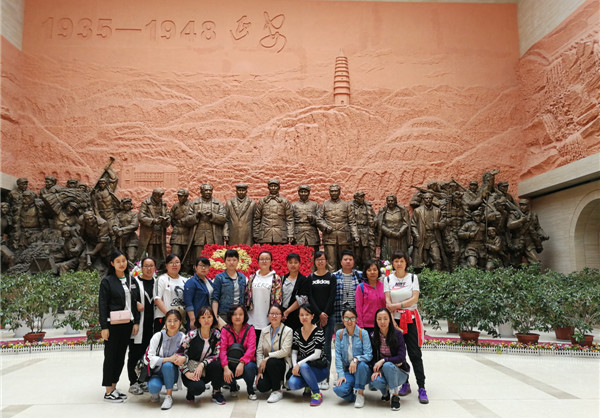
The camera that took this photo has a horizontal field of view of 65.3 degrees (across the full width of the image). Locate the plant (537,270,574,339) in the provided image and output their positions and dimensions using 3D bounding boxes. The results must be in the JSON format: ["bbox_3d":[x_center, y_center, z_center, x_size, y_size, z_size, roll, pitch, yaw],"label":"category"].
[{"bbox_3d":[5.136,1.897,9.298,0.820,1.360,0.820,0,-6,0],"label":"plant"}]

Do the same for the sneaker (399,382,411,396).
[{"bbox_3d":[1.225,2.083,5.442,0.095,0.125,0.250,-4,-8,28],"label":"sneaker"}]

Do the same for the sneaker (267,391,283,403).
[{"bbox_3d":[-0.274,2.075,5.230,0.090,0.100,0.245,-3,-7,22],"label":"sneaker"}]

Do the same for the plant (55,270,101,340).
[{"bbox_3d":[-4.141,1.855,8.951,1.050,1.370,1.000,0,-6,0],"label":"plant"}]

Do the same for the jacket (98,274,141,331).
[{"bbox_3d":[-2.067,1.071,5.359,0.460,0.640,0.320,5,-8,-33],"label":"jacket"}]

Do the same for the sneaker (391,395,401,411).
[{"bbox_3d":[0.996,2.019,4.928,0.095,0.125,0.250,-1,-7,8],"label":"sneaker"}]

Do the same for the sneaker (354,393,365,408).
[{"bbox_3d":[0.646,2.054,5.046,0.090,0.100,0.245,-1,-6,12],"label":"sneaker"}]

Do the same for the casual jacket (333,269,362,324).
[{"bbox_3d":[0.612,1.115,5.964,0.450,0.680,0.280,-1,-6,5],"label":"casual jacket"}]

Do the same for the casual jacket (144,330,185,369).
[{"bbox_3d":[-1.499,1.555,5.178,0.450,0.430,0.400,3,-8,-20],"label":"casual jacket"}]

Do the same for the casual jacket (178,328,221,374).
[{"bbox_3d":[-1.132,1.605,5.273,0.460,0.500,0.420,2,-7,-17],"label":"casual jacket"}]

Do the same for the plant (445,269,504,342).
[{"bbox_3d":[3.255,1.815,8.804,1.050,1.380,1.000,0,-6,0],"label":"plant"}]

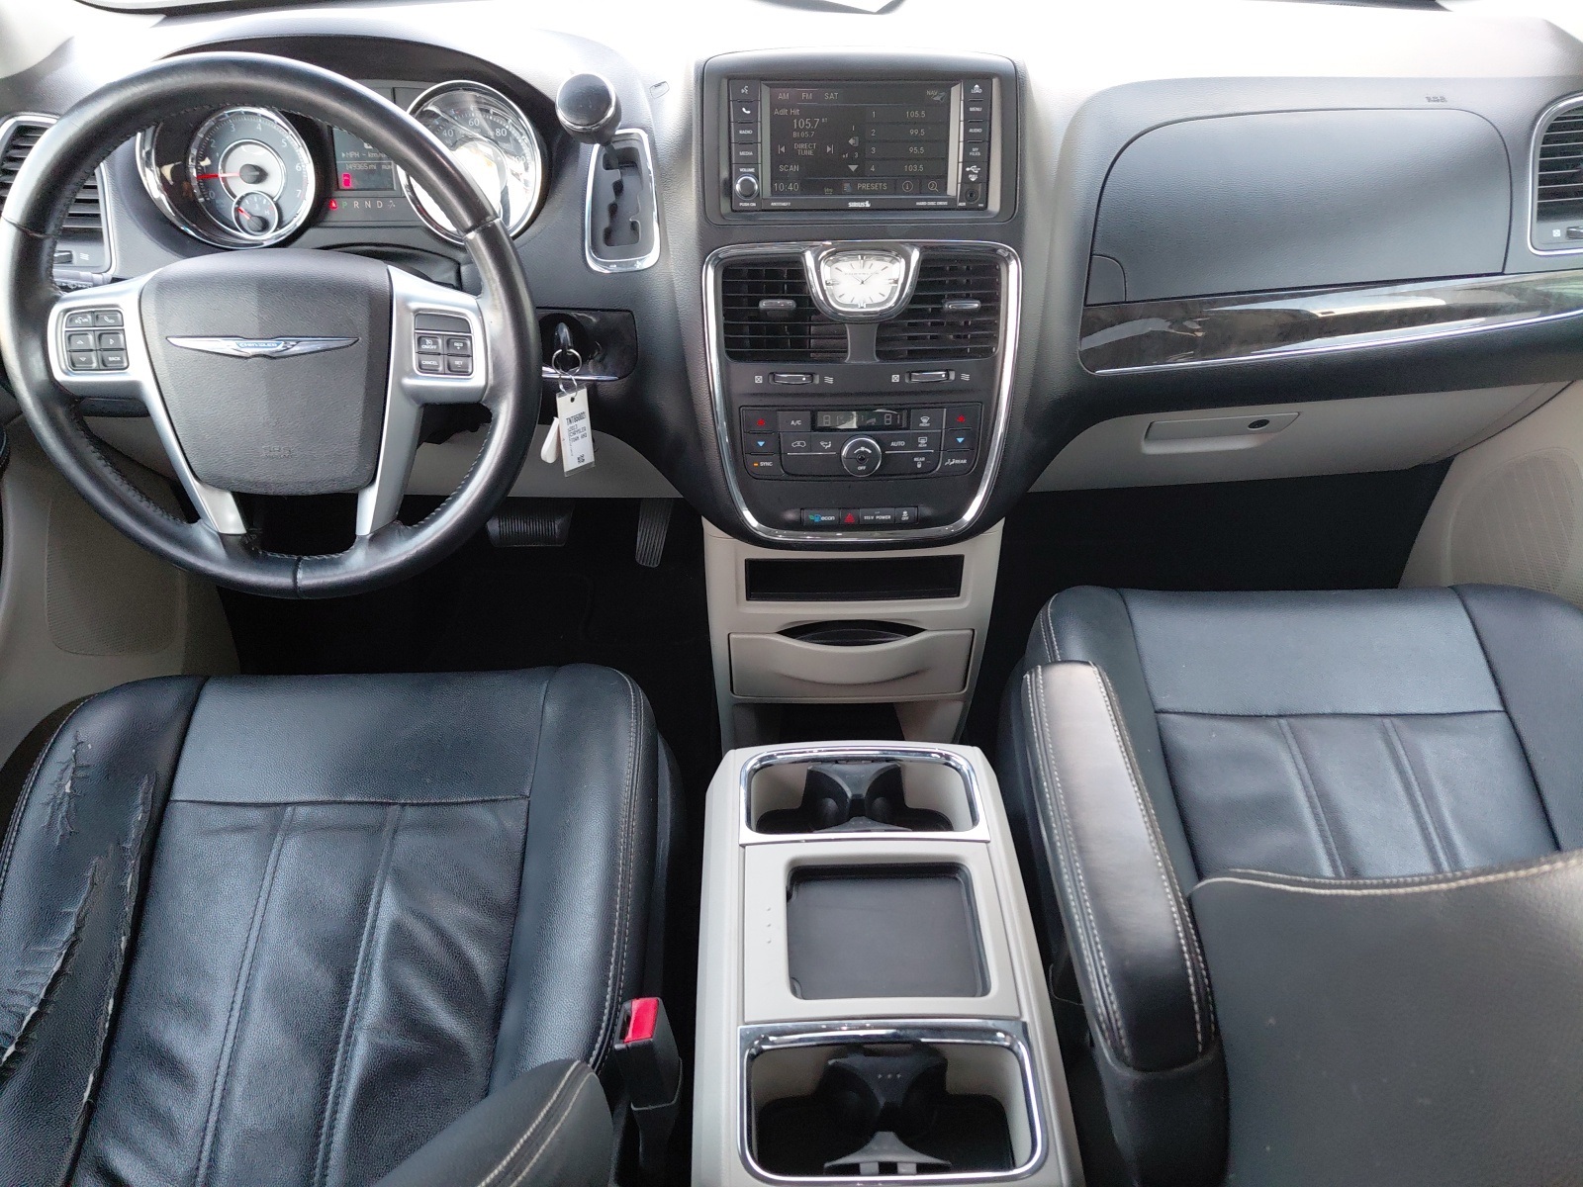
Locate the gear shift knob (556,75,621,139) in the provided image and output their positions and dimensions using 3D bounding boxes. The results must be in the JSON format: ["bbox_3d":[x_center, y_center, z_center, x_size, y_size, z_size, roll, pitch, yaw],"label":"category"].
[{"bbox_3d":[-0.150,-0.363,0.852,0.045,0.045,0.046,0,-3,1],"label":"gear shift knob"}]

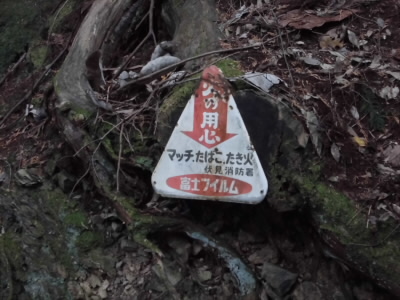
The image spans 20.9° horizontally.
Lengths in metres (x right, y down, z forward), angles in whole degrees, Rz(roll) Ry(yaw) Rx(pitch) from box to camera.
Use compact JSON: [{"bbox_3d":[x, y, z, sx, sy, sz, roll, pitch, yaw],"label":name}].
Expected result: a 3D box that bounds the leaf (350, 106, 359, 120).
[{"bbox_3d":[0.484,-0.114,3.400,0.020,0.012,0.056,-10,54,-7],"label":"leaf"}]

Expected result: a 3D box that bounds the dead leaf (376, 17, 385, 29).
[{"bbox_3d":[0.604,-0.425,3.630,0.022,0.012,0.054,-14,54,-10],"label":"dead leaf"}]

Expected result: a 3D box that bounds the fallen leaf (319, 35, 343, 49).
[{"bbox_3d":[0.433,-0.358,3.580,0.083,0.025,0.060,0,53,0],"label":"fallen leaf"}]

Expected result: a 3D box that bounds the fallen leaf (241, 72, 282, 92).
[{"bbox_3d":[0.194,-0.213,3.430,0.134,0.030,0.086,12,40,14],"label":"fallen leaf"}]

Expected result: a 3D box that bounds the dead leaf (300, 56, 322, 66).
[{"bbox_3d":[0.358,-0.287,3.520,0.066,0.015,0.038,20,43,24],"label":"dead leaf"}]

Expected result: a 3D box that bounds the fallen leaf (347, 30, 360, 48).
[{"bbox_3d":[0.506,-0.364,3.580,0.029,0.018,0.082,-15,55,-11],"label":"fallen leaf"}]

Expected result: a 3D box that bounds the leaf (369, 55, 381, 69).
[{"bbox_3d":[0.564,-0.285,3.500,0.027,0.015,0.067,30,59,21],"label":"leaf"}]

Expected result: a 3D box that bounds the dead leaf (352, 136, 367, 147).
[{"bbox_3d":[0.488,-0.025,3.320,0.048,0.015,0.026,30,59,20],"label":"dead leaf"}]

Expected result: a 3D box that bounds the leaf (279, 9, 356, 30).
[{"bbox_3d":[0.398,-0.446,3.680,0.265,0.040,0.100,-7,39,-8],"label":"leaf"}]

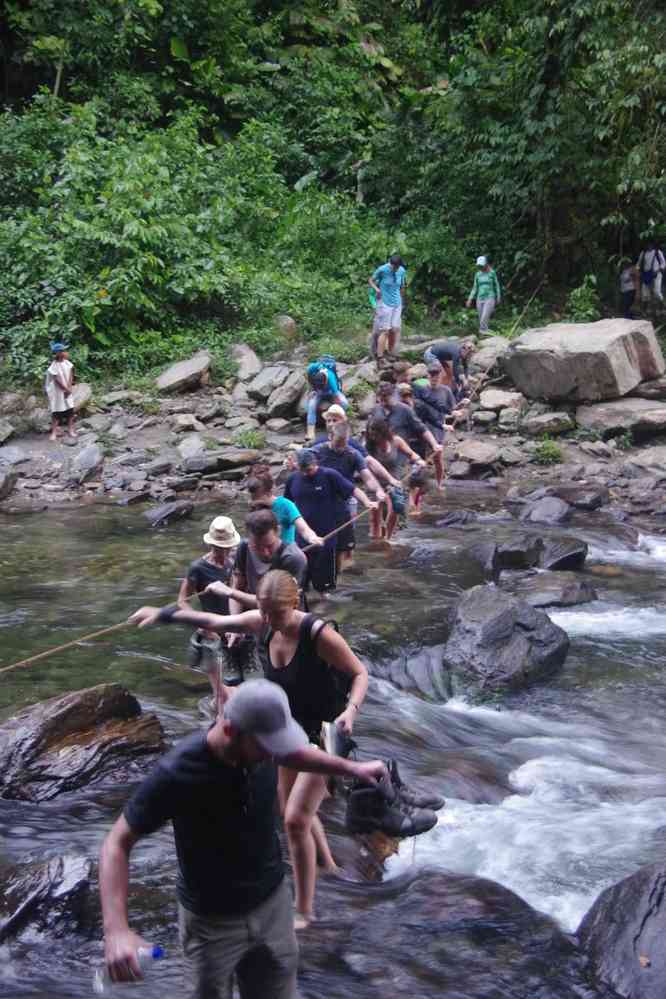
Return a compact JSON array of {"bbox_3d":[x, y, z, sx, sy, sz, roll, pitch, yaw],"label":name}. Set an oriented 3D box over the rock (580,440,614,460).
[{"bbox_3d":[3.794,-0.703,19.500,0.480,0.280,0.360,0,10,0],"label":"rock"}]

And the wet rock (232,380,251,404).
[{"bbox_3d":[-1.420,-1.661,21.100,0.330,0.370,0.330,0,10,0],"label":"wet rock"}]

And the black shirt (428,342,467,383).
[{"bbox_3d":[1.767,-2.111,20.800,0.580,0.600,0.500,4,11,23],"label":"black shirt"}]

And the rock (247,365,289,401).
[{"bbox_3d":[-0.968,-1.730,20.100,0.620,0.450,0.550,0,10,0],"label":"rock"}]

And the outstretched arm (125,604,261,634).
[{"bbox_3d":[-0.617,0.538,6.100,0.600,0.120,0.120,-4,11,-21],"label":"outstretched arm"}]

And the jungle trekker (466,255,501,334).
[{"bbox_3d":[2.911,-3.956,26.300,0.600,1.580,0.420,3,10,17],"label":"jungle trekker"}]

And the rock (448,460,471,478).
[{"bbox_3d":[1.749,-0.415,18.800,0.330,0.250,0.300,0,10,0],"label":"rock"}]

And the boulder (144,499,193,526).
[{"bbox_3d":[-1.984,0.157,16.400,0.560,0.260,0.420,0,11,0],"label":"boulder"}]

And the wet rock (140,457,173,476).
[{"bbox_3d":[-2.272,-0.425,17.500,0.420,0.200,0.340,0,10,0],"label":"wet rock"}]

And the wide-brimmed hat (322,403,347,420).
[{"bbox_3d":[0.021,-0.921,14.400,0.280,0.150,0.310,10,13,30],"label":"wide-brimmed hat"}]

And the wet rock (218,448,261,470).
[{"bbox_3d":[-1.341,-0.568,19.300,0.640,0.290,0.480,0,10,0],"label":"wet rock"}]

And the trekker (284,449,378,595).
[{"bbox_3d":[-0.013,0.332,12.200,0.820,1.580,0.500,-1,10,-9],"label":"trekker"}]

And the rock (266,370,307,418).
[{"bbox_3d":[-0.664,-1.498,19.400,0.580,0.690,0.620,0,8,0],"label":"rock"}]

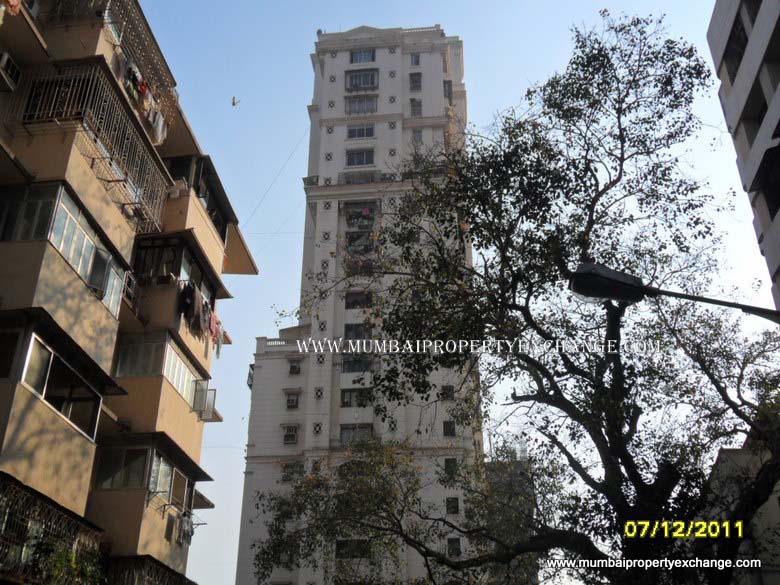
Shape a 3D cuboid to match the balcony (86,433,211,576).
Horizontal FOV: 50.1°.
[{"bbox_3d":[-6.342,5.743,22.042,1.755,2.978,4.146,-3,-29,5],"label":"balcony"}]

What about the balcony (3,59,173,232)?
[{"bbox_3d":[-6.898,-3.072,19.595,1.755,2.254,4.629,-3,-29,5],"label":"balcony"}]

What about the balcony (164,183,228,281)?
[{"bbox_3d":[-6.461,-1.625,26.159,1.433,1.554,3.606,-3,-29,5],"label":"balcony"}]

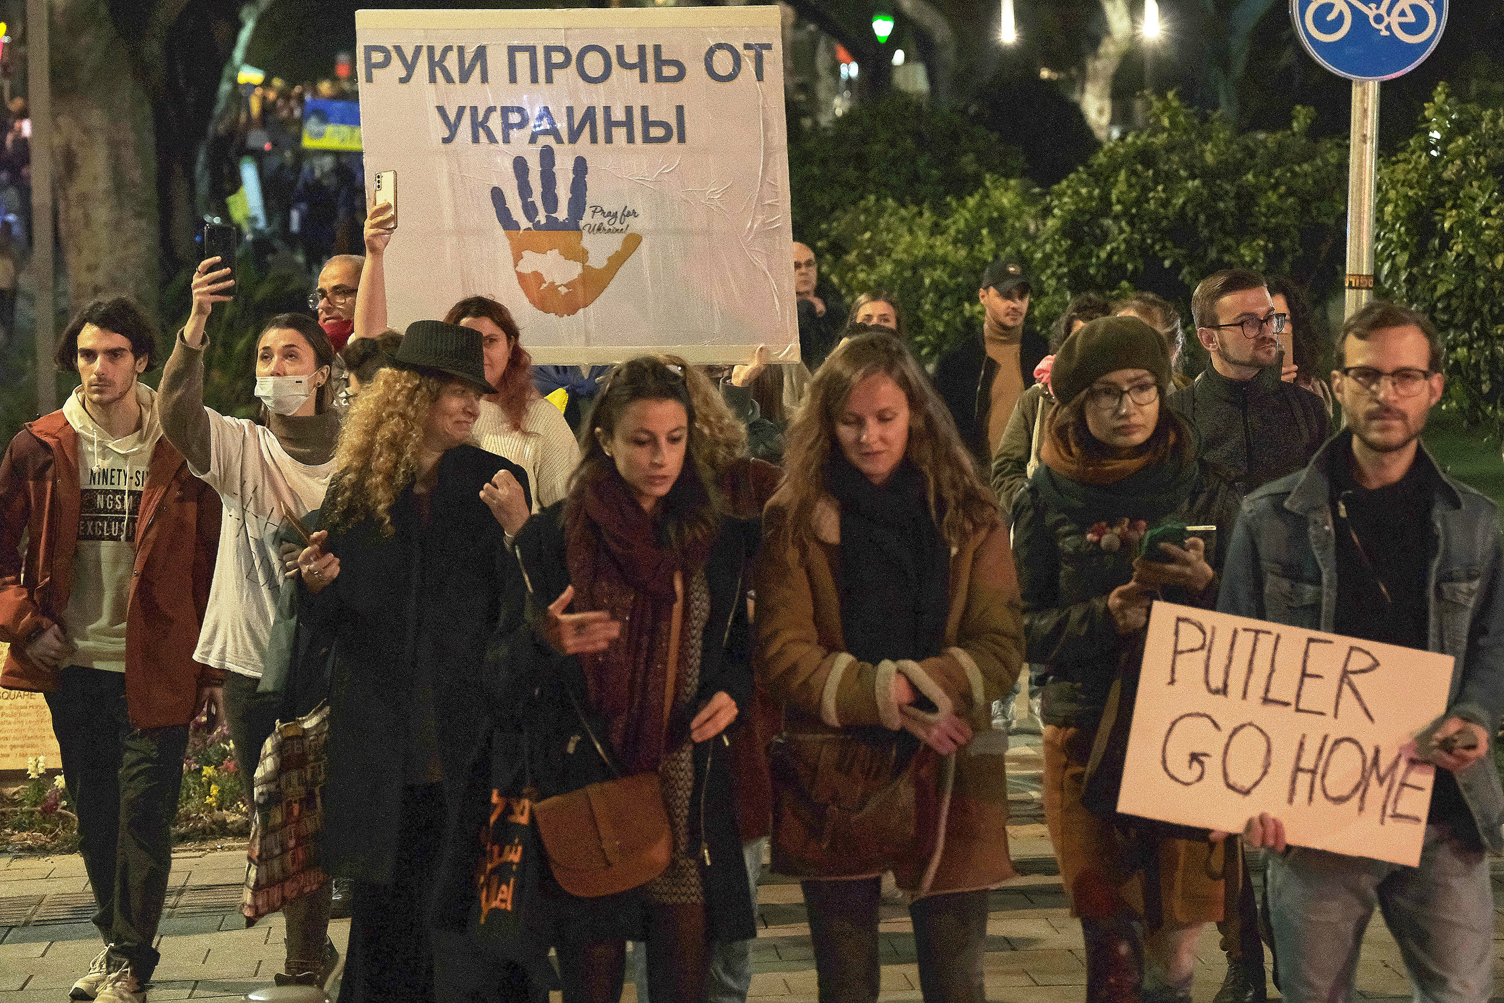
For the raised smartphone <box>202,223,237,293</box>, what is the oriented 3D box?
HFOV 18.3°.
[{"bbox_3d":[-1.250,-0.571,11.000,0.075,0.155,0.010,0,0,5],"label":"raised smartphone"}]

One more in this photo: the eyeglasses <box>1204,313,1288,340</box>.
[{"bbox_3d":[1.204,-0.428,11.400,0.140,0.048,0.145,-16,8,-42],"label":"eyeglasses"}]

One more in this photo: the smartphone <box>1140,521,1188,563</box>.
[{"bbox_3d":[0.722,0.080,8.250,0.075,0.140,0.012,6,36,-11],"label":"smartphone"}]

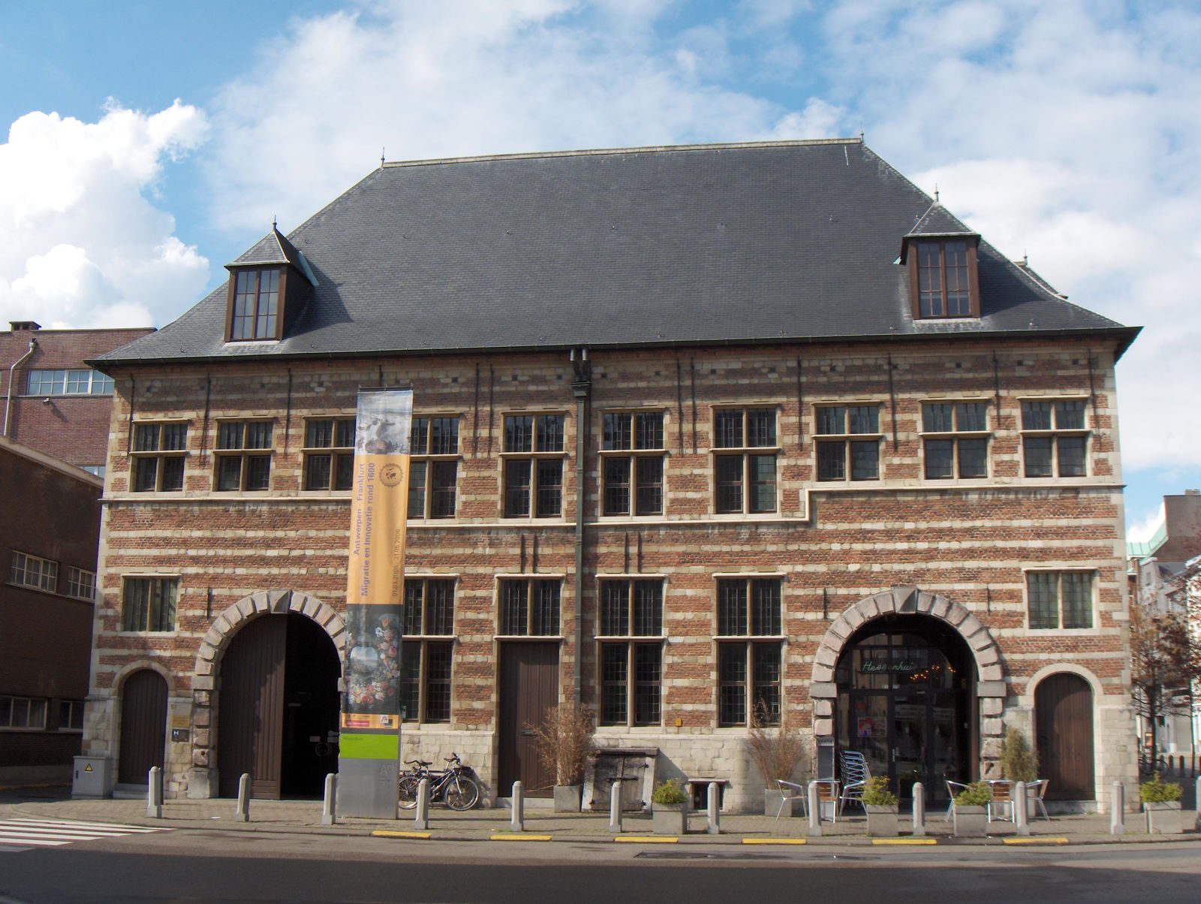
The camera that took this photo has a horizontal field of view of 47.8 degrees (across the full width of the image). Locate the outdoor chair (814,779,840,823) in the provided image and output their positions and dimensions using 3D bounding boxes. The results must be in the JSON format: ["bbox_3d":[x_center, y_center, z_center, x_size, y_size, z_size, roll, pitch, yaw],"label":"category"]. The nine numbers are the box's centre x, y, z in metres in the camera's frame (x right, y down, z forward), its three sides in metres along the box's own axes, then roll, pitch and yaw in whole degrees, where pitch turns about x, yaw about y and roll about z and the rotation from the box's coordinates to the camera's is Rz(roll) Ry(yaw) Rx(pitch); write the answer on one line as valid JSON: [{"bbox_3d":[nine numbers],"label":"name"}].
[{"bbox_3d":[3.915,6.100,23.700,0.540,0.720,0.550,-1,-11,9],"label":"outdoor chair"}]

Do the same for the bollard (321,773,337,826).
[{"bbox_3d":[-4.652,5.939,23.200,0.190,0.860,0.190,-1,-11,10],"label":"bollard"}]

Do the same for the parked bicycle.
[{"bbox_3d":[-3.233,6.478,26.600,1.740,1.080,0.600,-1,-11,9],"label":"parked bicycle"}]

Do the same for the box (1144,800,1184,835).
[{"bbox_3d":[8.571,5.561,20.608,0.480,0.480,0.480,-1,-11,9],"label":"box"}]

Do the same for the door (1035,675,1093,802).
[{"bbox_3d":[8.546,5.219,24.904,1.010,2.320,0.100,-1,-11,9],"label":"door"}]

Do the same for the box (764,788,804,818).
[{"bbox_3d":[3.340,6.525,25.250,0.520,0.500,0.520,-1,-11,10],"label":"box"}]

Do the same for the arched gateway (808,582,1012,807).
[{"bbox_3d":[5.838,4.709,25.780,3.639,4.223,0.600,-1,-11,10],"label":"arched gateway"}]

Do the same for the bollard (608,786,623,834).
[{"bbox_3d":[0.258,5.762,21.950,0.185,0.790,0.185,-1,-11,9],"label":"bollard"}]

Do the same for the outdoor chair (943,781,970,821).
[{"bbox_3d":[6.506,6.288,24.400,0.570,0.730,0.550,-1,-11,6],"label":"outdoor chair"}]

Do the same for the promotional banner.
[{"bbox_3d":[-4.078,2.626,24.615,1.090,7.750,0.200,-1,-11,9],"label":"promotional banner"}]

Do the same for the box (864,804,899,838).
[{"bbox_3d":[4.404,5.761,21.196,0.480,0.480,0.480,-1,-11,9],"label":"box"}]

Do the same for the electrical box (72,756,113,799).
[{"bbox_3d":[-10.191,6.533,27.150,0.690,0.860,0.320,-1,-11,9],"label":"electrical box"}]

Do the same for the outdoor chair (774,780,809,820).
[{"bbox_3d":[3.473,6.357,24.700,0.570,0.730,0.550,0,-11,1],"label":"outdoor chair"}]

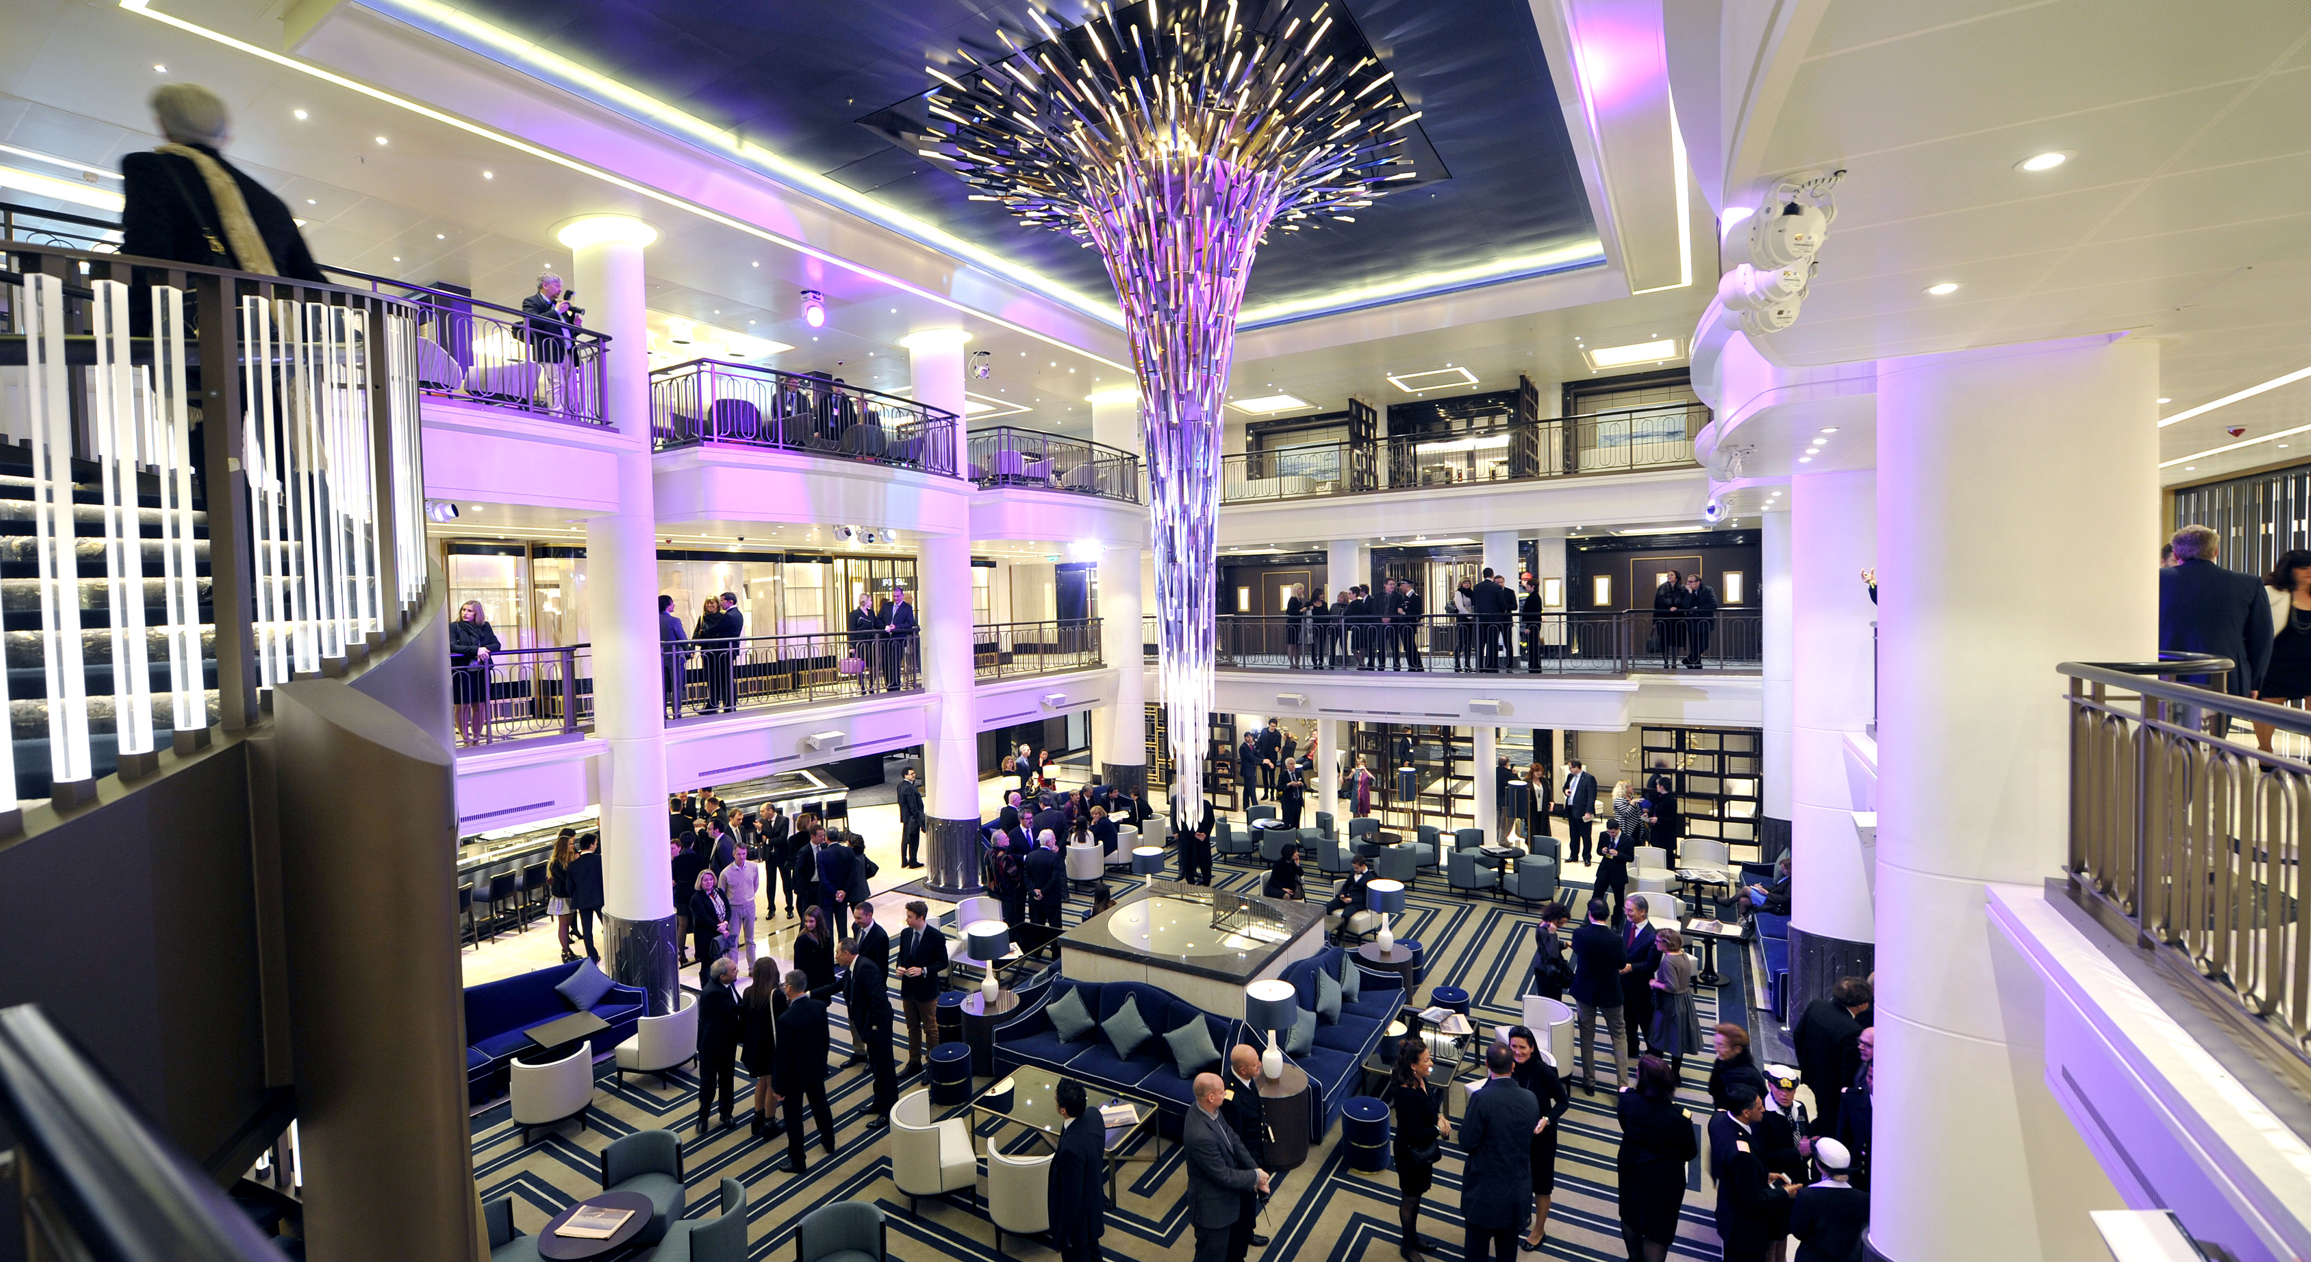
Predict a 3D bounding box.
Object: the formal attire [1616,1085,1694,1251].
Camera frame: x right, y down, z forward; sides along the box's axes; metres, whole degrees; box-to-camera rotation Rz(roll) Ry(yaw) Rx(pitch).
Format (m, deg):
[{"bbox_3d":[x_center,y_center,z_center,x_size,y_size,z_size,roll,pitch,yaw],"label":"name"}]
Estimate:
[{"bbox_3d":[3.528,3.761,6.338,0.550,1.130,0.420,0,3,44],"label":"formal attire"}]

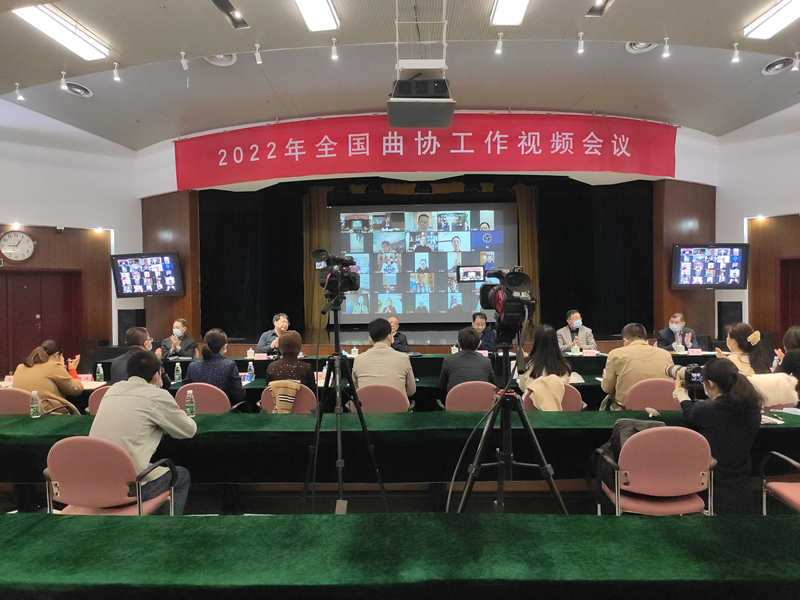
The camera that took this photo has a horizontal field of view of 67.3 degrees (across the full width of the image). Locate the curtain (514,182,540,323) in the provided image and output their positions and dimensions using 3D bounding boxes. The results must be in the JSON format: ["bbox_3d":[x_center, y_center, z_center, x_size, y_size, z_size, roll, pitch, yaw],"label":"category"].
[{"bbox_3d":[2.844,-0.967,13.300,0.580,3.200,0.220,-1,0,2],"label":"curtain"}]

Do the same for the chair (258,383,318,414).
[{"bbox_3d":[-0.857,1.097,4.979,0.550,0.870,0.570,0,1,4],"label":"chair"}]

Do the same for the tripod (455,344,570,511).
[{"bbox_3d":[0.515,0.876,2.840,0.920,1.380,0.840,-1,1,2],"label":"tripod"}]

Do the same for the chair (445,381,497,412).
[{"bbox_3d":[0.591,1.081,5.030,0.550,0.870,0.570,-1,1,2],"label":"chair"}]

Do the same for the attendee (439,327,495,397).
[{"bbox_3d":[0.525,0.846,4.930,0.500,1.290,0.780,-1,1,2],"label":"attendee"}]

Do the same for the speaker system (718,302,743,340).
[{"bbox_3d":[5.639,0.360,10.300,0.330,0.650,0.380,0,1,18],"label":"speaker system"}]

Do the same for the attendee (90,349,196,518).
[{"bbox_3d":[-1.460,0.931,3.500,0.560,1.280,0.800,0,1,12],"label":"attendee"}]

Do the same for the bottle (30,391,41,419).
[{"bbox_3d":[-2.322,0.669,3.830,0.061,0.174,0.061,-1,0,2],"label":"bottle"}]

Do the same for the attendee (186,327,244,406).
[{"bbox_3d":[-1.445,0.851,4.680,0.500,1.260,0.700,-1,0,10],"label":"attendee"}]

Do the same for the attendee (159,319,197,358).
[{"bbox_3d":[-3.040,0.838,8.100,0.530,1.240,0.750,-1,1,6],"label":"attendee"}]

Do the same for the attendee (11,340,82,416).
[{"bbox_3d":[-2.769,0.888,4.720,0.540,1.210,0.700,-1,0,25],"label":"attendee"}]

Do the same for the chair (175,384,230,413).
[{"bbox_3d":[-1.537,1.104,4.979,0.550,0.870,0.570,0,1,4],"label":"chair"}]

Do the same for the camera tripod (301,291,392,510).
[{"bbox_3d":[-0.246,0.720,3.050,0.620,1.510,0.570,-1,0,2],"label":"camera tripod"}]

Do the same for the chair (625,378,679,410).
[{"bbox_3d":[1.897,1.049,4.740,0.560,0.880,0.570,-1,1,2],"label":"chair"}]

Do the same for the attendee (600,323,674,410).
[{"bbox_3d":[1.868,0.832,4.850,0.570,1.290,0.780,-1,1,2],"label":"attendee"}]

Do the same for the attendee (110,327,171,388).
[{"bbox_3d":[-2.079,0.849,4.760,0.530,1.280,0.700,-1,0,21],"label":"attendee"}]

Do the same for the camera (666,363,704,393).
[{"bbox_3d":[1.551,0.423,3.300,0.150,0.150,0.250,-1,0,-22],"label":"camera"}]

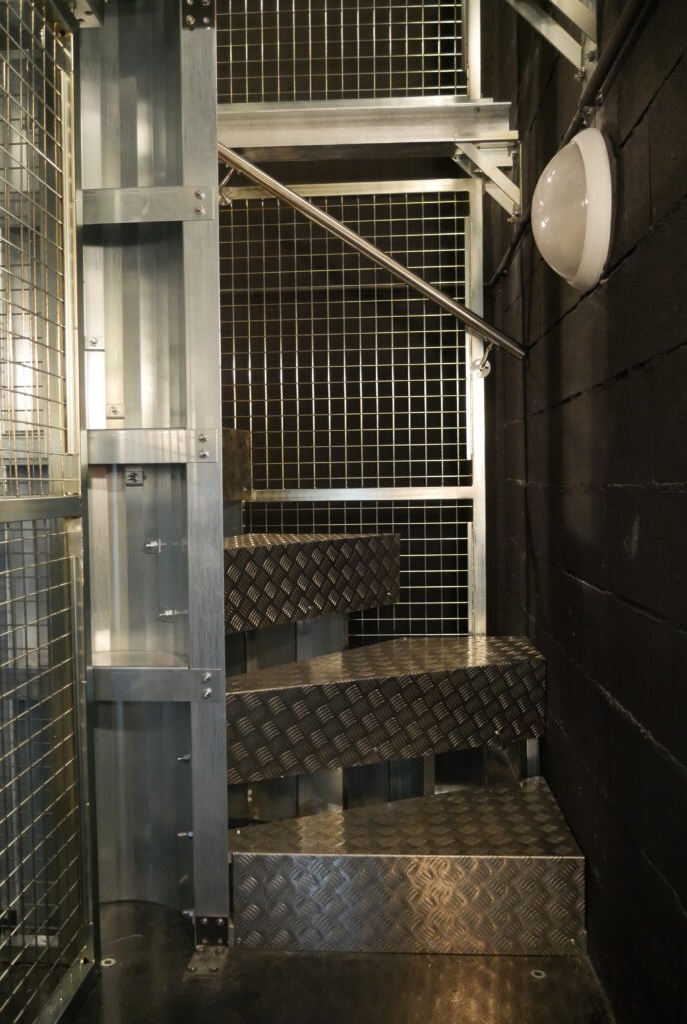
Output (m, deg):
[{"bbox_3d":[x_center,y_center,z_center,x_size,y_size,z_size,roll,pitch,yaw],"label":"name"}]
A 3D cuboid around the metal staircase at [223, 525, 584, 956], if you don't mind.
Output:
[{"bbox_3d":[0.124,0.500,2.174,0.838,0.852,0.825,-1,2,3],"label":"metal staircase"}]

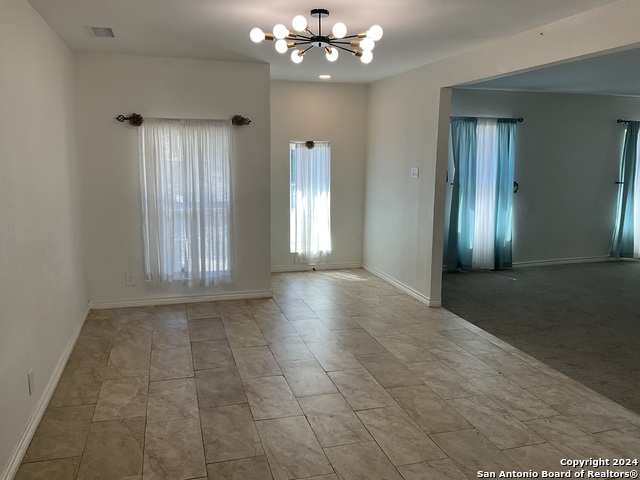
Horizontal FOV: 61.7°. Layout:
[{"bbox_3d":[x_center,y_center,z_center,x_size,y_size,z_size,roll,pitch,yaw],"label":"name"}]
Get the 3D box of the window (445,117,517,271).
[{"bbox_3d":[2.171,-0.608,7.252,1.070,2.040,0.130,-2,10,-16],"label":"window"}]

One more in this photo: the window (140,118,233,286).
[{"bbox_3d":[-1.305,-0.365,5.380,0.880,1.655,0.100,-2,10,-16],"label":"window"}]

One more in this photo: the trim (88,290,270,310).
[{"bbox_3d":[-1.401,0.624,5.582,1.860,0.085,0.022,-2,10,-16],"label":"trim"}]

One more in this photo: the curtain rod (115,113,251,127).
[{"bbox_3d":[-1.324,-1.177,5.246,1.295,0.110,0.105,-2,10,-16],"label":"curtain rod"}]

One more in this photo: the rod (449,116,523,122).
[{"bbox_3d":[2.180,-1.594,7.083,1.160,0.060,0.100,-2,10,-16],"label":"rod"}]

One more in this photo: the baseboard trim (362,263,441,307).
[{"bbox_3d":[0.927,0.496,6.518,0.125,0.090,1.993,-2,10,-16],"label":"baseboard trim"}]

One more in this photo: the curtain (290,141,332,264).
[{"bbox_3d":[-0.102,-0.476,7.092,0.540,1.625,0.090,-2,10,-16],"label":"curtain"}]

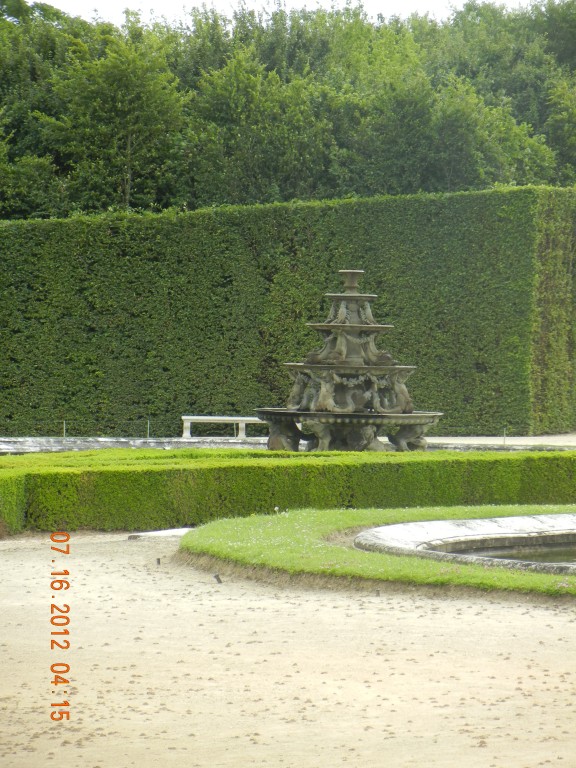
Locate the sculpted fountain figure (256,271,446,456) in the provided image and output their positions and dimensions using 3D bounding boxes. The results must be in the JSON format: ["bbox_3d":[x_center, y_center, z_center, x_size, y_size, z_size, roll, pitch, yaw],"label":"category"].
[{"bbox_3d":[1.265,-0.349,103.000,3.850,3.920,3.850,1,1,0],"label":"sculpted fountain figure"}]

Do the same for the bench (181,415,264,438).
[{"bbox_3d":[-0.999,0.966,111.500,2.630,0.484,0.450,1,1,-5],"label":"bench"}]

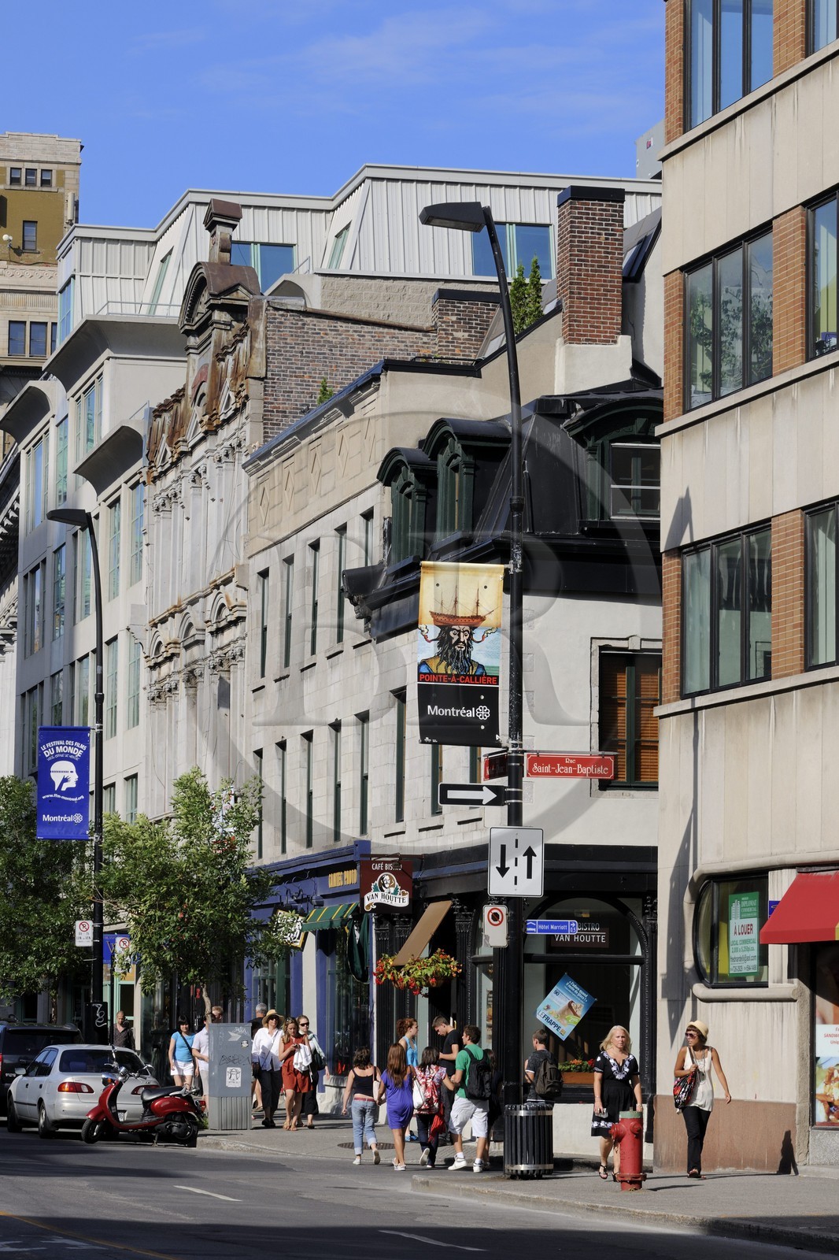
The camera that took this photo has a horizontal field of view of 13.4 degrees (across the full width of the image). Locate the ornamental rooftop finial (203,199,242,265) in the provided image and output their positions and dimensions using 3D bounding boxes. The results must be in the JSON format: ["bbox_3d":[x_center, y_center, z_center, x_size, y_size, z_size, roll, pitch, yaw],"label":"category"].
[{"bbox_3d":[-3.636,-7.358,66.105,0.540,1.200,0.850,2,-7,-15],"label":"ornamental rooftop finial"}]

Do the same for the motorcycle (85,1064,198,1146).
[{"bbox_3d":[-3.994,6.826,51.468,1.770,1.220,0.700,2,-7,-11],"label":"motorcycle"}]

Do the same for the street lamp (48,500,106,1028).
[{"bbox_3d":[-6.182,3.233,64.492,1.050,10.850,0.380,2,-7,-17],"label":"street lamp"}]

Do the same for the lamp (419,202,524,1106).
[{"bbox_3d":[0.607,0.550,38.951,1.200,10.700,0.400,3,-7,-17],"label":"lamp"}]

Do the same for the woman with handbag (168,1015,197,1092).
[{"bbox_3d":[-3.746,6.955,56.496,0.480,1.680,0.340,2,-7,-12],"label":"woman with handbag"}]

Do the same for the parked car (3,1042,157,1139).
[{"bbox_3d":[-5.240,7.111,55.125,1.720,1.390,4.420,3,-6,-18],"label":"parked car"}]

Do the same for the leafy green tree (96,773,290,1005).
[{"bbox_3d":[-3.341,4.682,52.591,2.650,5.239,2.650,3,-7,-16],"label":"leafy green tree"}]

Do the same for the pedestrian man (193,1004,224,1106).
[{"bbox_3d":[-3.280,6.841,55.600,0.500,1.760,0.360,2,-7,-14],"label":"pedestrian man"}]

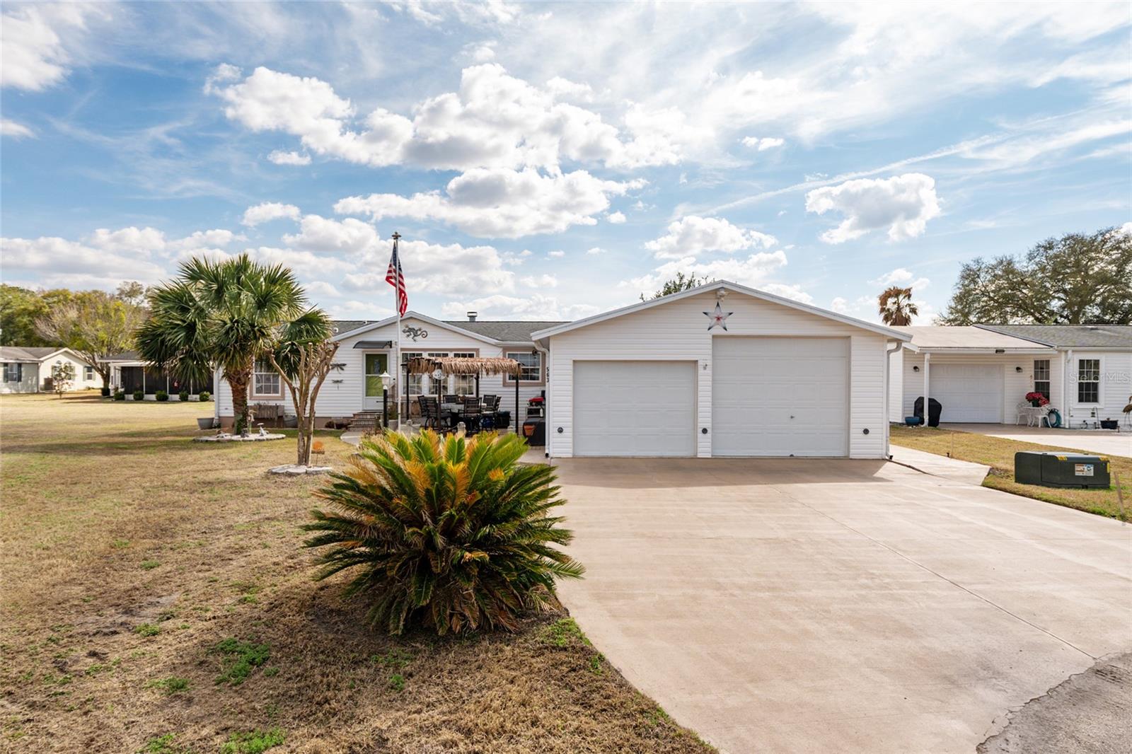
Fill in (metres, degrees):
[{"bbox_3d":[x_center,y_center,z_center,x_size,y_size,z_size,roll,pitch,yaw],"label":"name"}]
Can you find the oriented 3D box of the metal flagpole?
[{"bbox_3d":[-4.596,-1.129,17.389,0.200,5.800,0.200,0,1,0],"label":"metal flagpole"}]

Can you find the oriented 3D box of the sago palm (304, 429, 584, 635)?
[{"bbox_3d":[-1.074,1.187,5.633,2.450,1.420,2.350,0,1,0],"label":"sago palm"}]

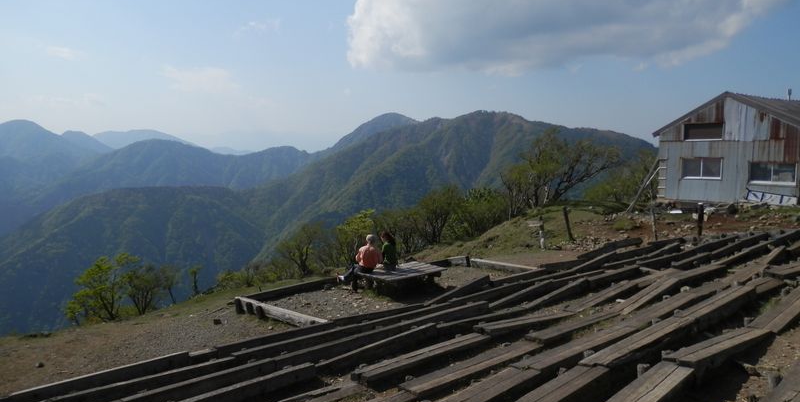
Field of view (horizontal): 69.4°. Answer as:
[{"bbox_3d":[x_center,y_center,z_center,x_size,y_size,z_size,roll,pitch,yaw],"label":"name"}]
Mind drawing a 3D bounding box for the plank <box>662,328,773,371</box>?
[{"bbox_3d":[3.027,1.397,5.427,1.701,0.115,0.254,-1,2,-39],"label":"plank"}]

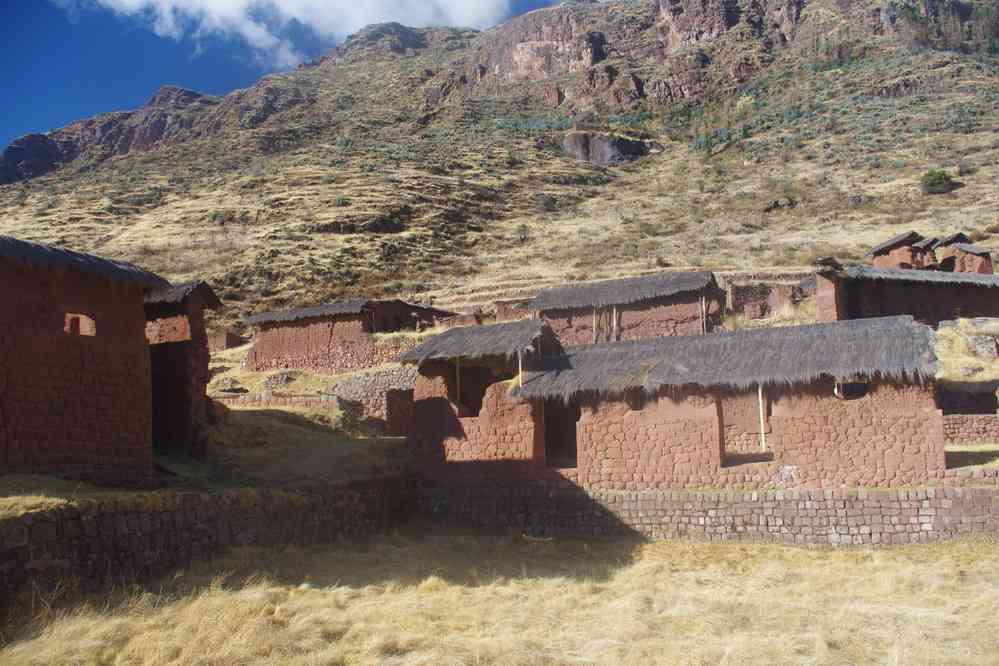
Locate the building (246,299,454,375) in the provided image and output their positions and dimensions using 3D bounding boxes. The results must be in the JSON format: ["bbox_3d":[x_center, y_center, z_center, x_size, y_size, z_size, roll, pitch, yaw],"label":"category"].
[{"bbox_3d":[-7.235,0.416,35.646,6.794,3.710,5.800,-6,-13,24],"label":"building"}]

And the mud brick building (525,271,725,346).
[{"bbox_3d":[6.638,-0.746,37.997,9.631,3.984,4.600,-5,-13,22],"label":"mud brick building"}]

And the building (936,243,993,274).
[{"bbox_3d":[47.894,-7.451,77.000,4.600,3.700,3.600,-12,-17,44],"label":"building"}]

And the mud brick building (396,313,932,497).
[{"bbox_3d":[4.743,1.997,23.267,15.243,5.531,4.714,-6,-13,24],"label":"mud brick building"}]

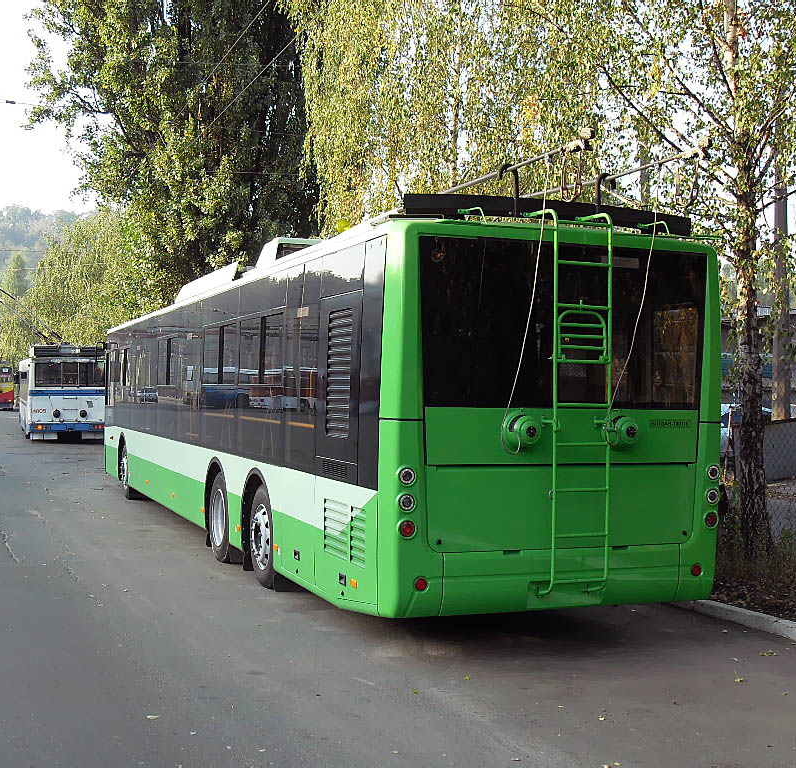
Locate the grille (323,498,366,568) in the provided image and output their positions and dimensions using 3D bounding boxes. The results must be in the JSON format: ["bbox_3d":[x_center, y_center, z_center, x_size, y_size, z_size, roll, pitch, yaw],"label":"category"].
[{"bbox_3d":[-0.372,1.025,7.594,0.040,0.390,0.880,1,-1,-22],"label":"grille"}]

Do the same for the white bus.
[{"bbox_3d":[-12.572,0.317,40.627,2.500,3.200,11.800,1,-1,-20],"label":"white bus"}]

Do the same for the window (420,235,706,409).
[{"bbox_3d":[1.141,-0.377,7.310,2.170,1.080,0.060,1,-1,-22],"label":"window"}]

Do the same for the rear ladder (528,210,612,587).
[{"bbox_3d":[1.126,0.120,7.335,0.445,2.550,0.430,1,-1,-22],"label":"rear ladder"}]

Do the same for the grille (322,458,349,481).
[{"bbox_3d":[-0.448,0.615,7.805,0.020,0.105,0.560,1,-1,-22],"label":"grille"}]

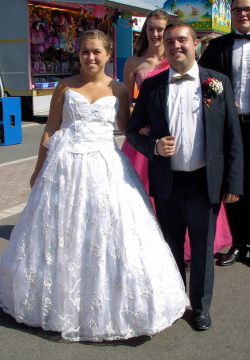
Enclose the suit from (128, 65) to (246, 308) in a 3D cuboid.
[{"bbox_3d":[0.348,0.054,3.683,0.660,1.419,0.420,2,10,14],"label":"suit"}]

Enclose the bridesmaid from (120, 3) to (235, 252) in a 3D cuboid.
[{"bbox_3d":[0.399,-0.314,4.797,0.820,1.865,0.680,3,10,15],"label":"bridesmaid"}]

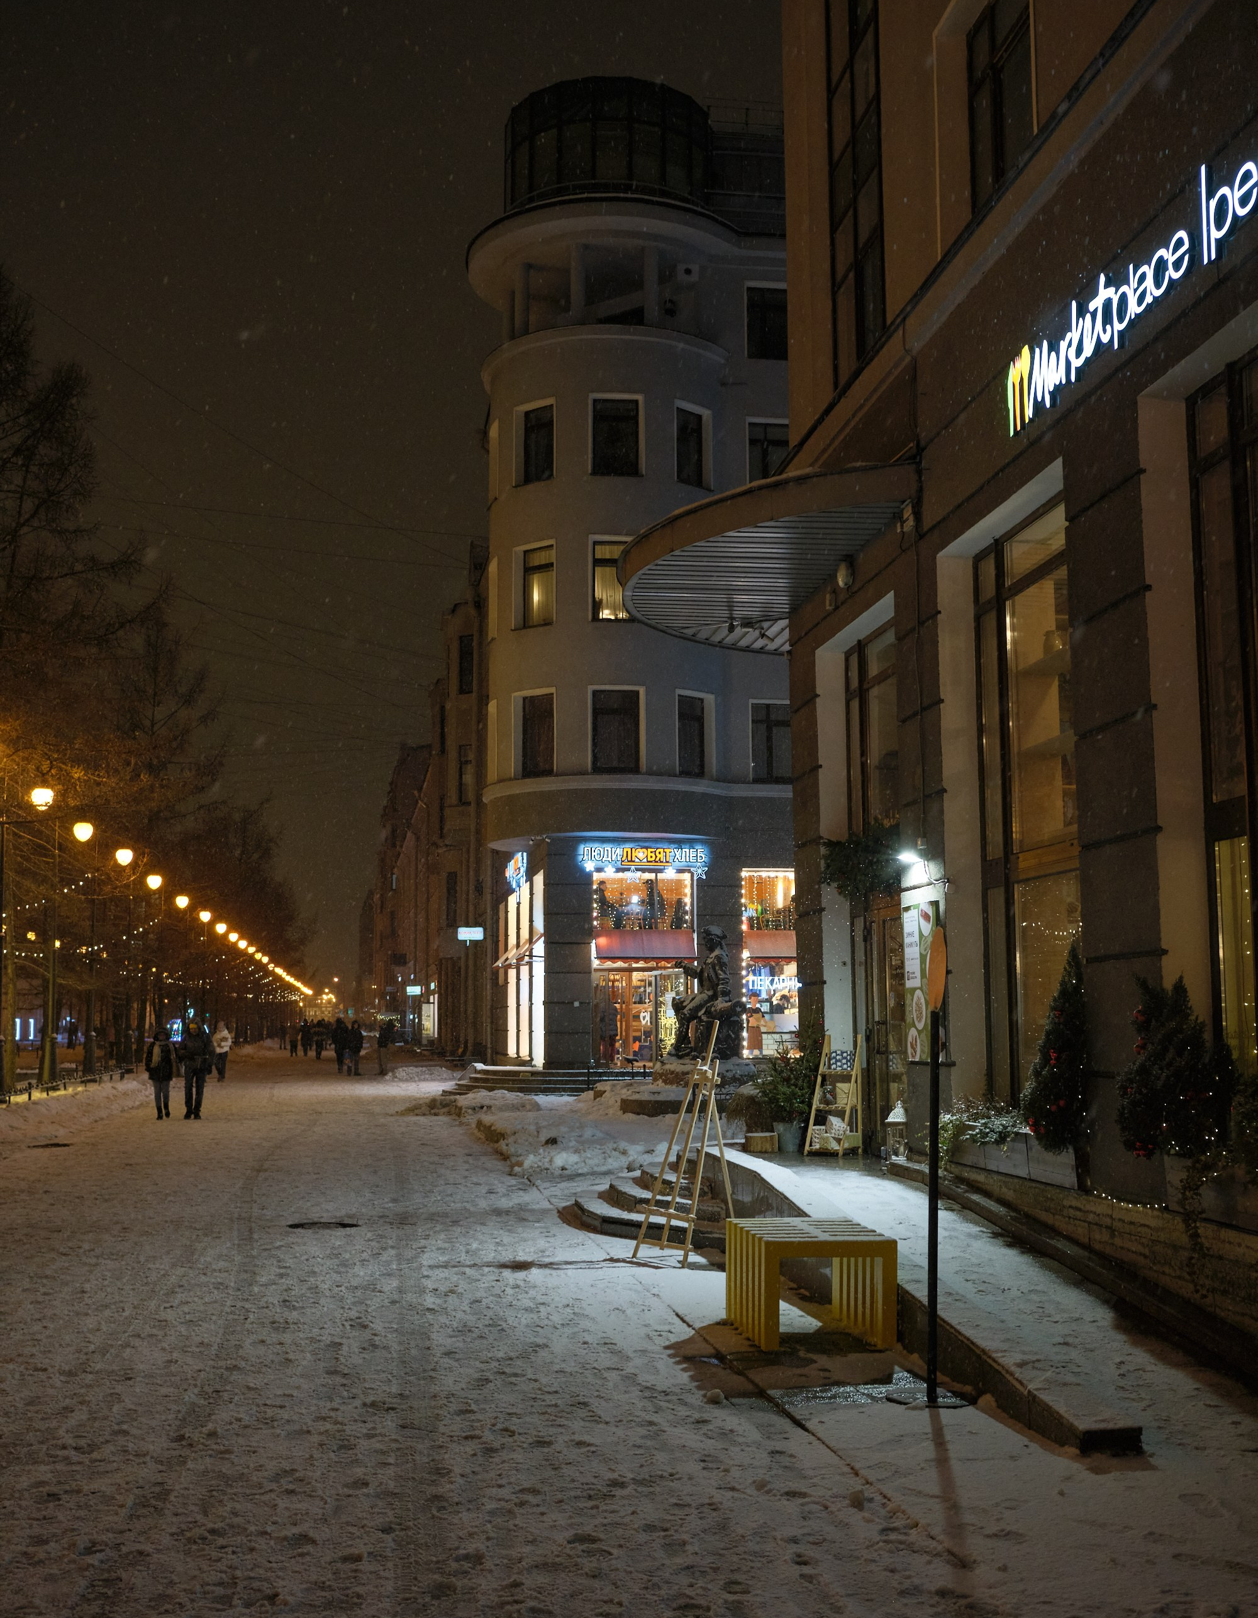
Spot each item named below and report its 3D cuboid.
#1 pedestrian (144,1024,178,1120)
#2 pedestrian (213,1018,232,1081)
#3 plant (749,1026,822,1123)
[{"bbox_3d":[-8.169,4.626,32.118,0.510,1.610,0.400,1,-7,-8],"label":"pedestrian"},{"bbox_3d":[-11.343,6.787,51.301,0.500,1.680,0.400,1,-7,-8],"label":"pedestrian"},{"bbox_3d":[1.419,2.413,16.500,0.600,0.870,0.600,1,-7,-8],"label":"plant"}]

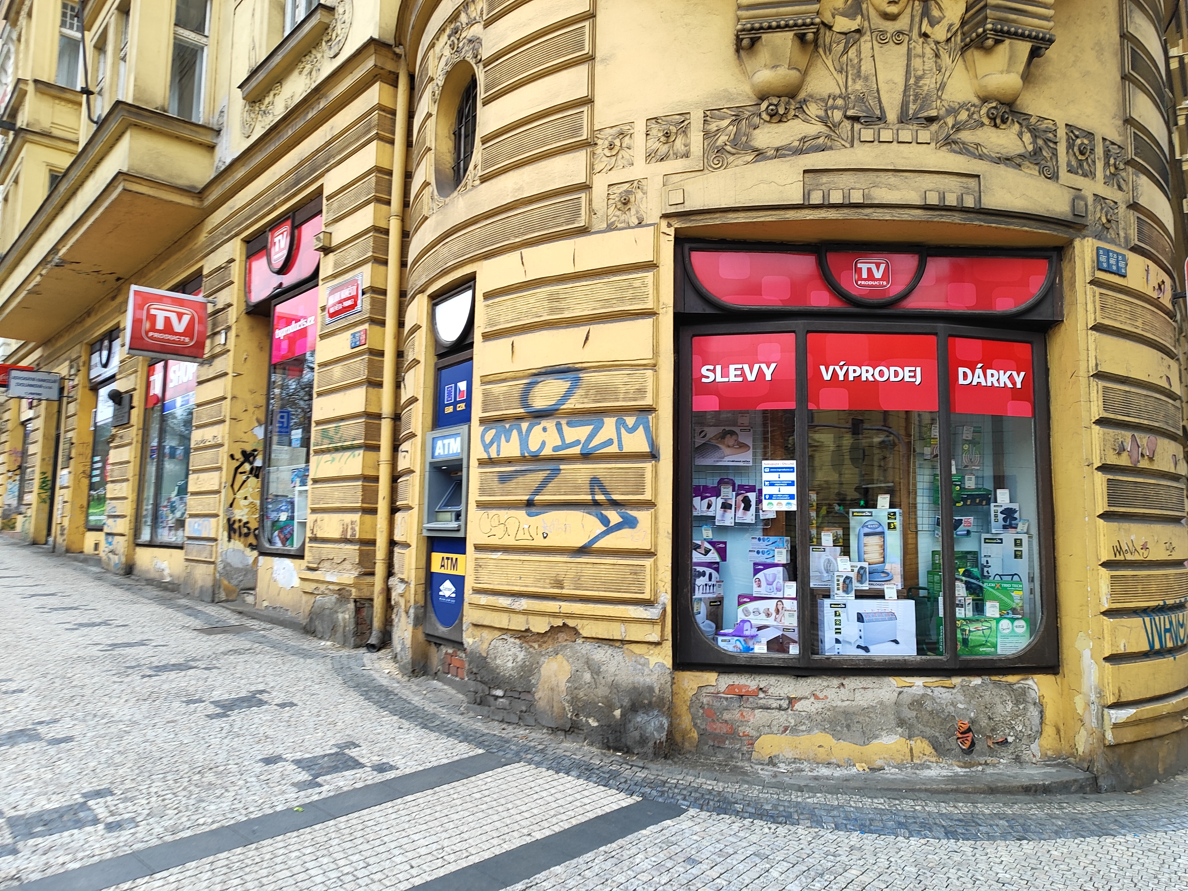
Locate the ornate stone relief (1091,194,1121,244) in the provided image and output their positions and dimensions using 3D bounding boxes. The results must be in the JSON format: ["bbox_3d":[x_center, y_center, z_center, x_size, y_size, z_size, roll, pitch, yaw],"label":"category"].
[{"bbox_3d":[3.224,-1.422,5.183,0.282,0.274,0.060,4,-7,-29],"label":"ornate stone relief"}]

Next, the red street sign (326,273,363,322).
[{"bbox_3d":[-2.363,-1.378,7.791,0.030,0.370,0.750,7,-8,-43],"label":"red street sign"}]

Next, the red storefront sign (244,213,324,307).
[{"bbox_3d":[-3.486,-2.100,9.302,0.120,0.740,2.182,7,-8,-43],"label":"red storefront sign"}]

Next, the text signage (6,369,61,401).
[{"bbox_3d":[-10.972,-1.175,16.143,0.860,0.540,0.070,7,-8,-43],"label":"text signage"}]

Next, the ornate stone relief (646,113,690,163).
[{"bbox_3d":[0.450,-1.866,5.004,0.279,0.283,0.060,-1,-6,20],"label":"ornate stone relief"}]

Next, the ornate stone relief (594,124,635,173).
[{"bbox_3d":[0.122,-1.857,5.145,0.277,0.287,0.060,-2,-7,26],"label":"ornate stone relief"}]

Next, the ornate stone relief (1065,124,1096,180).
[{"bbox_3d":[3.028,-1.819,5.117,0.276,0.307,0.060,4,-7,-25],"label":"ornate stone relief"}]

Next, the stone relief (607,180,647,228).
[{"bbox_3d":[0.203,-1.479,5.063,0.262,0.298,0.060,-2,-7,25],"label":"stone relief"}]

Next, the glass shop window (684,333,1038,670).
[{"bbox_3d":[1.674,0.292,4.920,2.244,1.969,0.260,1,-6,0],"label":"glass shop window"}]

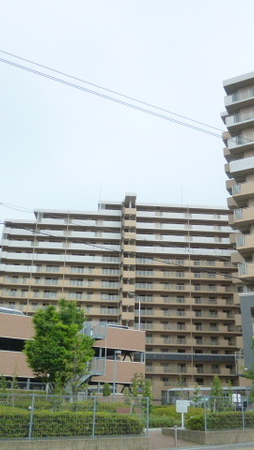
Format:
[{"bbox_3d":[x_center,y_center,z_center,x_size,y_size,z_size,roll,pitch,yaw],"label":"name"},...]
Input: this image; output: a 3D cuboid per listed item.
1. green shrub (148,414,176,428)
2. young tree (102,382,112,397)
[{"bbox_3d":[1.324,8.081,17.206,1.250,0.500,0.900,16,-27,-32],"label":"green shrub"},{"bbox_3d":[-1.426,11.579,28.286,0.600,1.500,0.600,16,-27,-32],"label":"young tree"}]

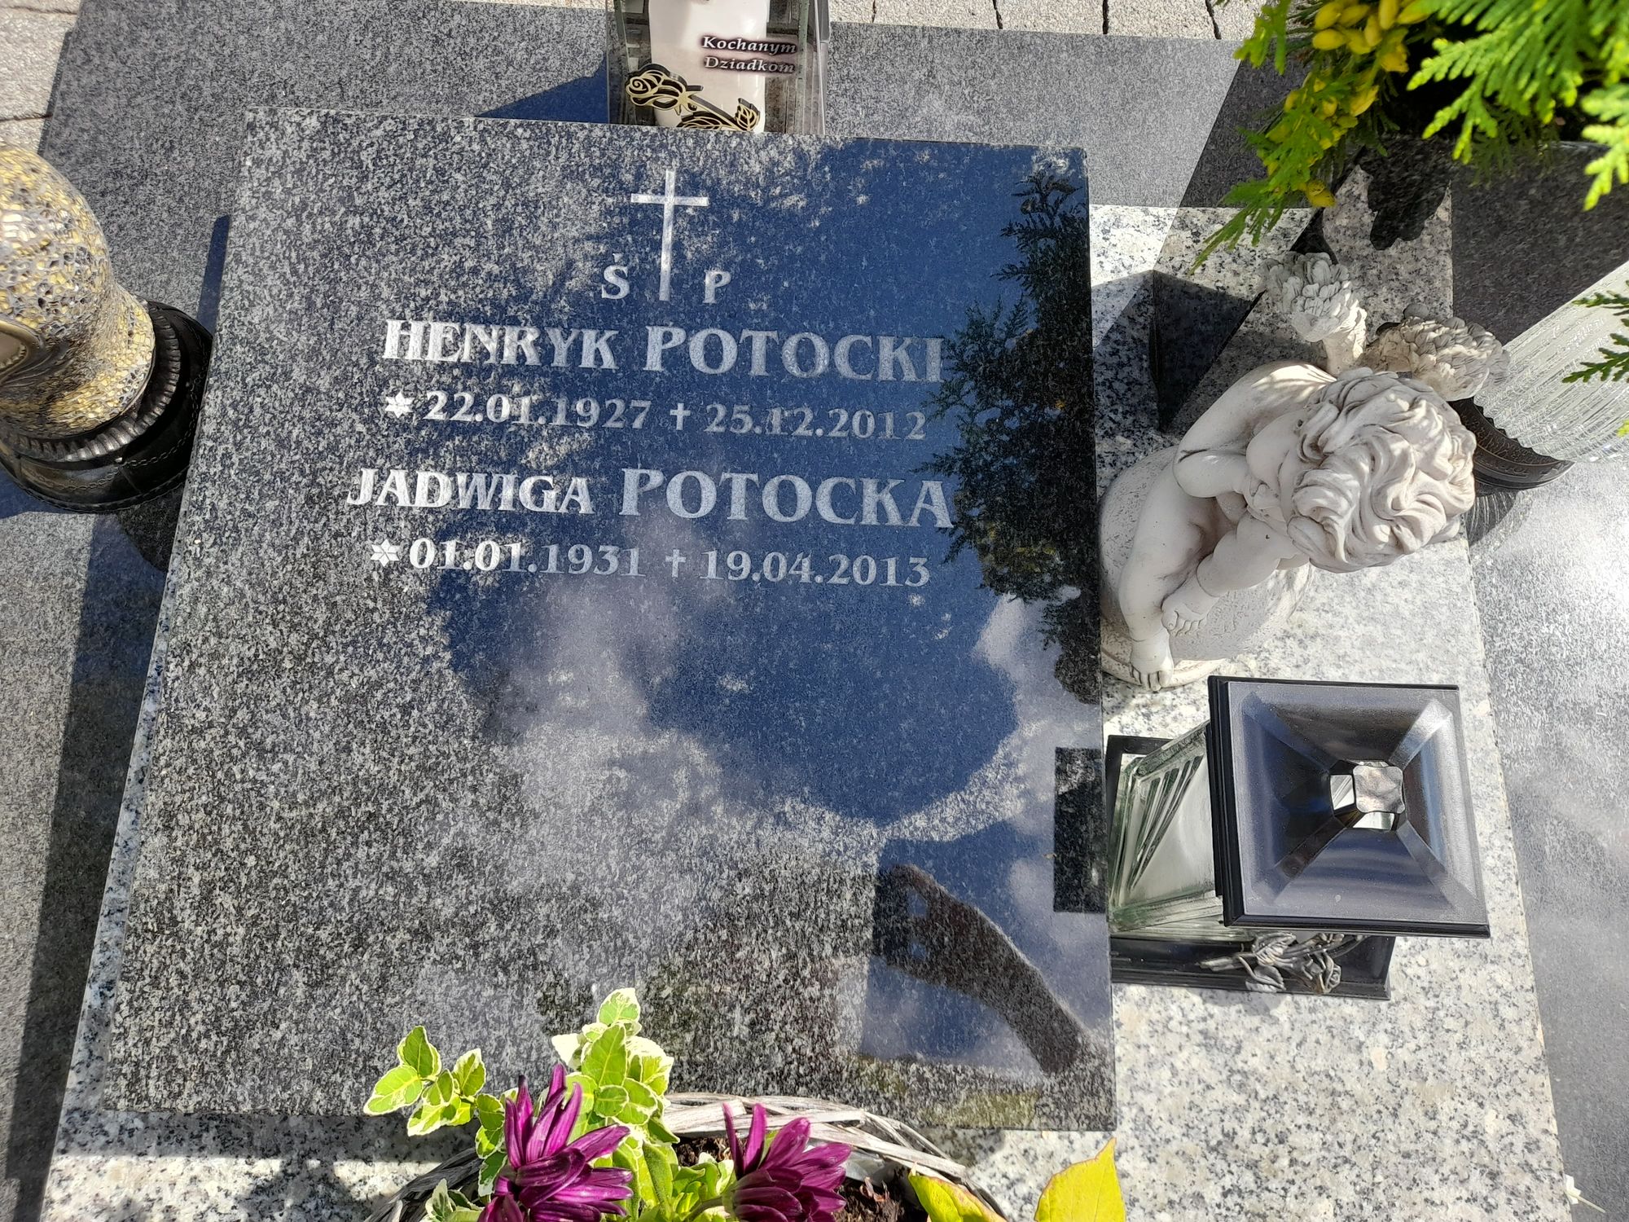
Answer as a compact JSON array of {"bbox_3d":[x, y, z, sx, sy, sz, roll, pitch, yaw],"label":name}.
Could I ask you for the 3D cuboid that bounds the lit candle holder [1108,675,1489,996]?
[{"bbox_3d":[0.214,0.098,0.523,0.135,0.213,0.130,1,71,5],"label":"lit candle holder"}]

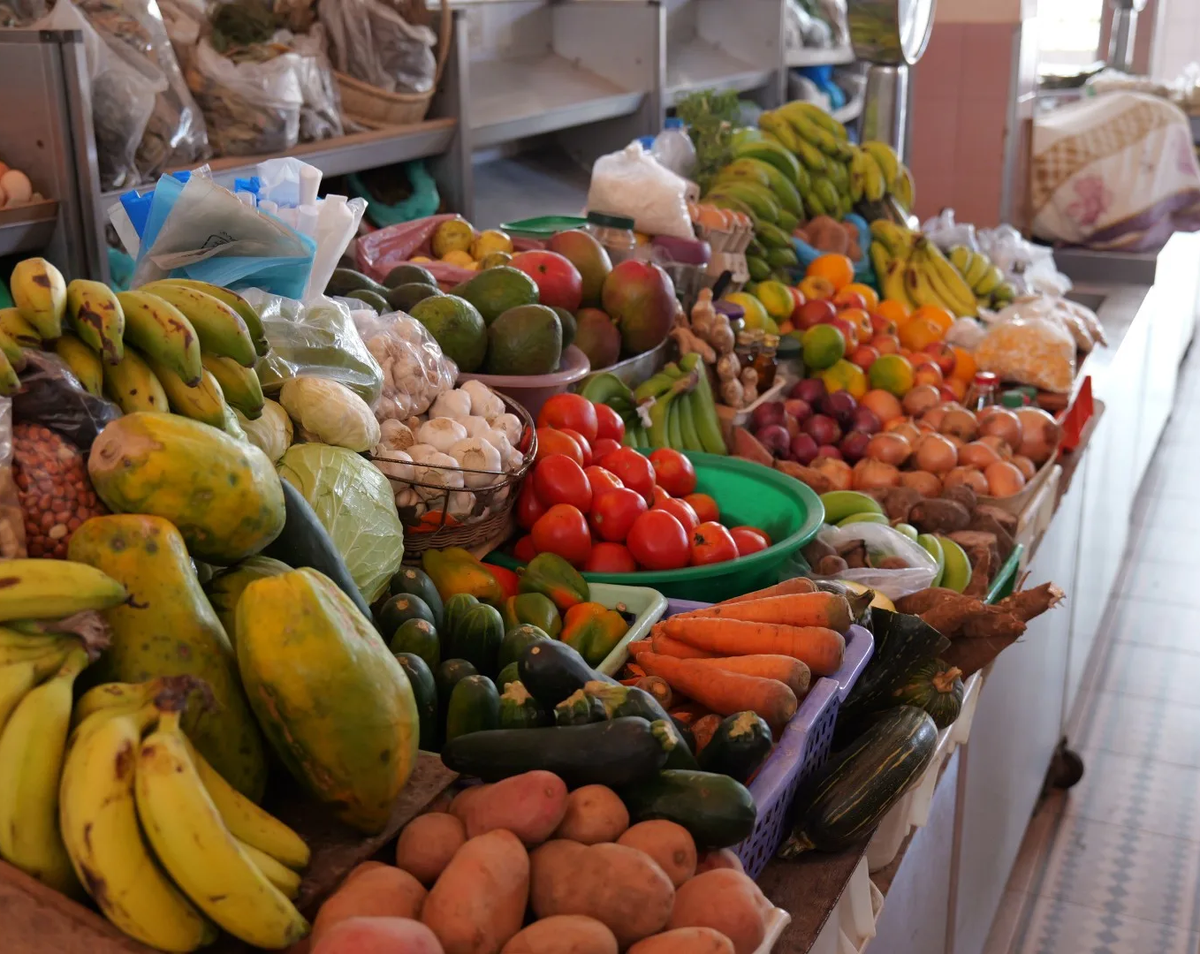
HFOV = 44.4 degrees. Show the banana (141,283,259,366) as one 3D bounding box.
[{"bbox_3d":[-0.374,-0.142,1.360,0.165,0.060,0.040,25,27,28],"label":"banana"}]

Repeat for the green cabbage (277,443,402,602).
[{"bbox_3d":[-0.272,0.049,1.520,0.145,0.168,0.145,-9,13,3],"label":"green cabbage"}]

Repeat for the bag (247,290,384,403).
[{"bbox_3d":[-0.368,-0.166,1.900,0.175,0.135,0.150,7,21,24],"label":"bag"}]

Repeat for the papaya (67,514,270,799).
[{"bbox_3d":[-0.387,0.158,1.300,0.140,0.285,0.140,-23,-24,0],"label":"papaya"}]

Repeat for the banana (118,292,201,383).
[{"bbox_3d":[-0.425,-0.135,1.410,0.043,0.052,0.145,-18,43,-42],"label":"banana"}]

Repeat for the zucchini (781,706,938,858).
[{"bbox_3d":[0.225,0.267,1.272,0.184,0.062,0.062,-35,33,-24],"label":"zucchini"}]

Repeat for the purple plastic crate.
[{"bbox_3d":[0.079,0.264,1.371,0.260,0.130,0.410,7,21,24],"label":"purple plastic crate"}]

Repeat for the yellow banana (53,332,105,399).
[{"bbox_3d":[-0.498,-0.117,1.380,0.044,0.060,0.165,-13,40,-33],"label":"yellow banana"}]

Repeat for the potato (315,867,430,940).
[{"bbox_3d":[-0.175,0.329,1.120,0.090,0.066,0.078,-10,21,-25],"label":"potato"}]

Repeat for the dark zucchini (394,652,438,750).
[{"bbox_3d":[-0.170,0.218,1.360,0.050,0.140,0.050,-6,7,2],"label":"dark zucchini"}]

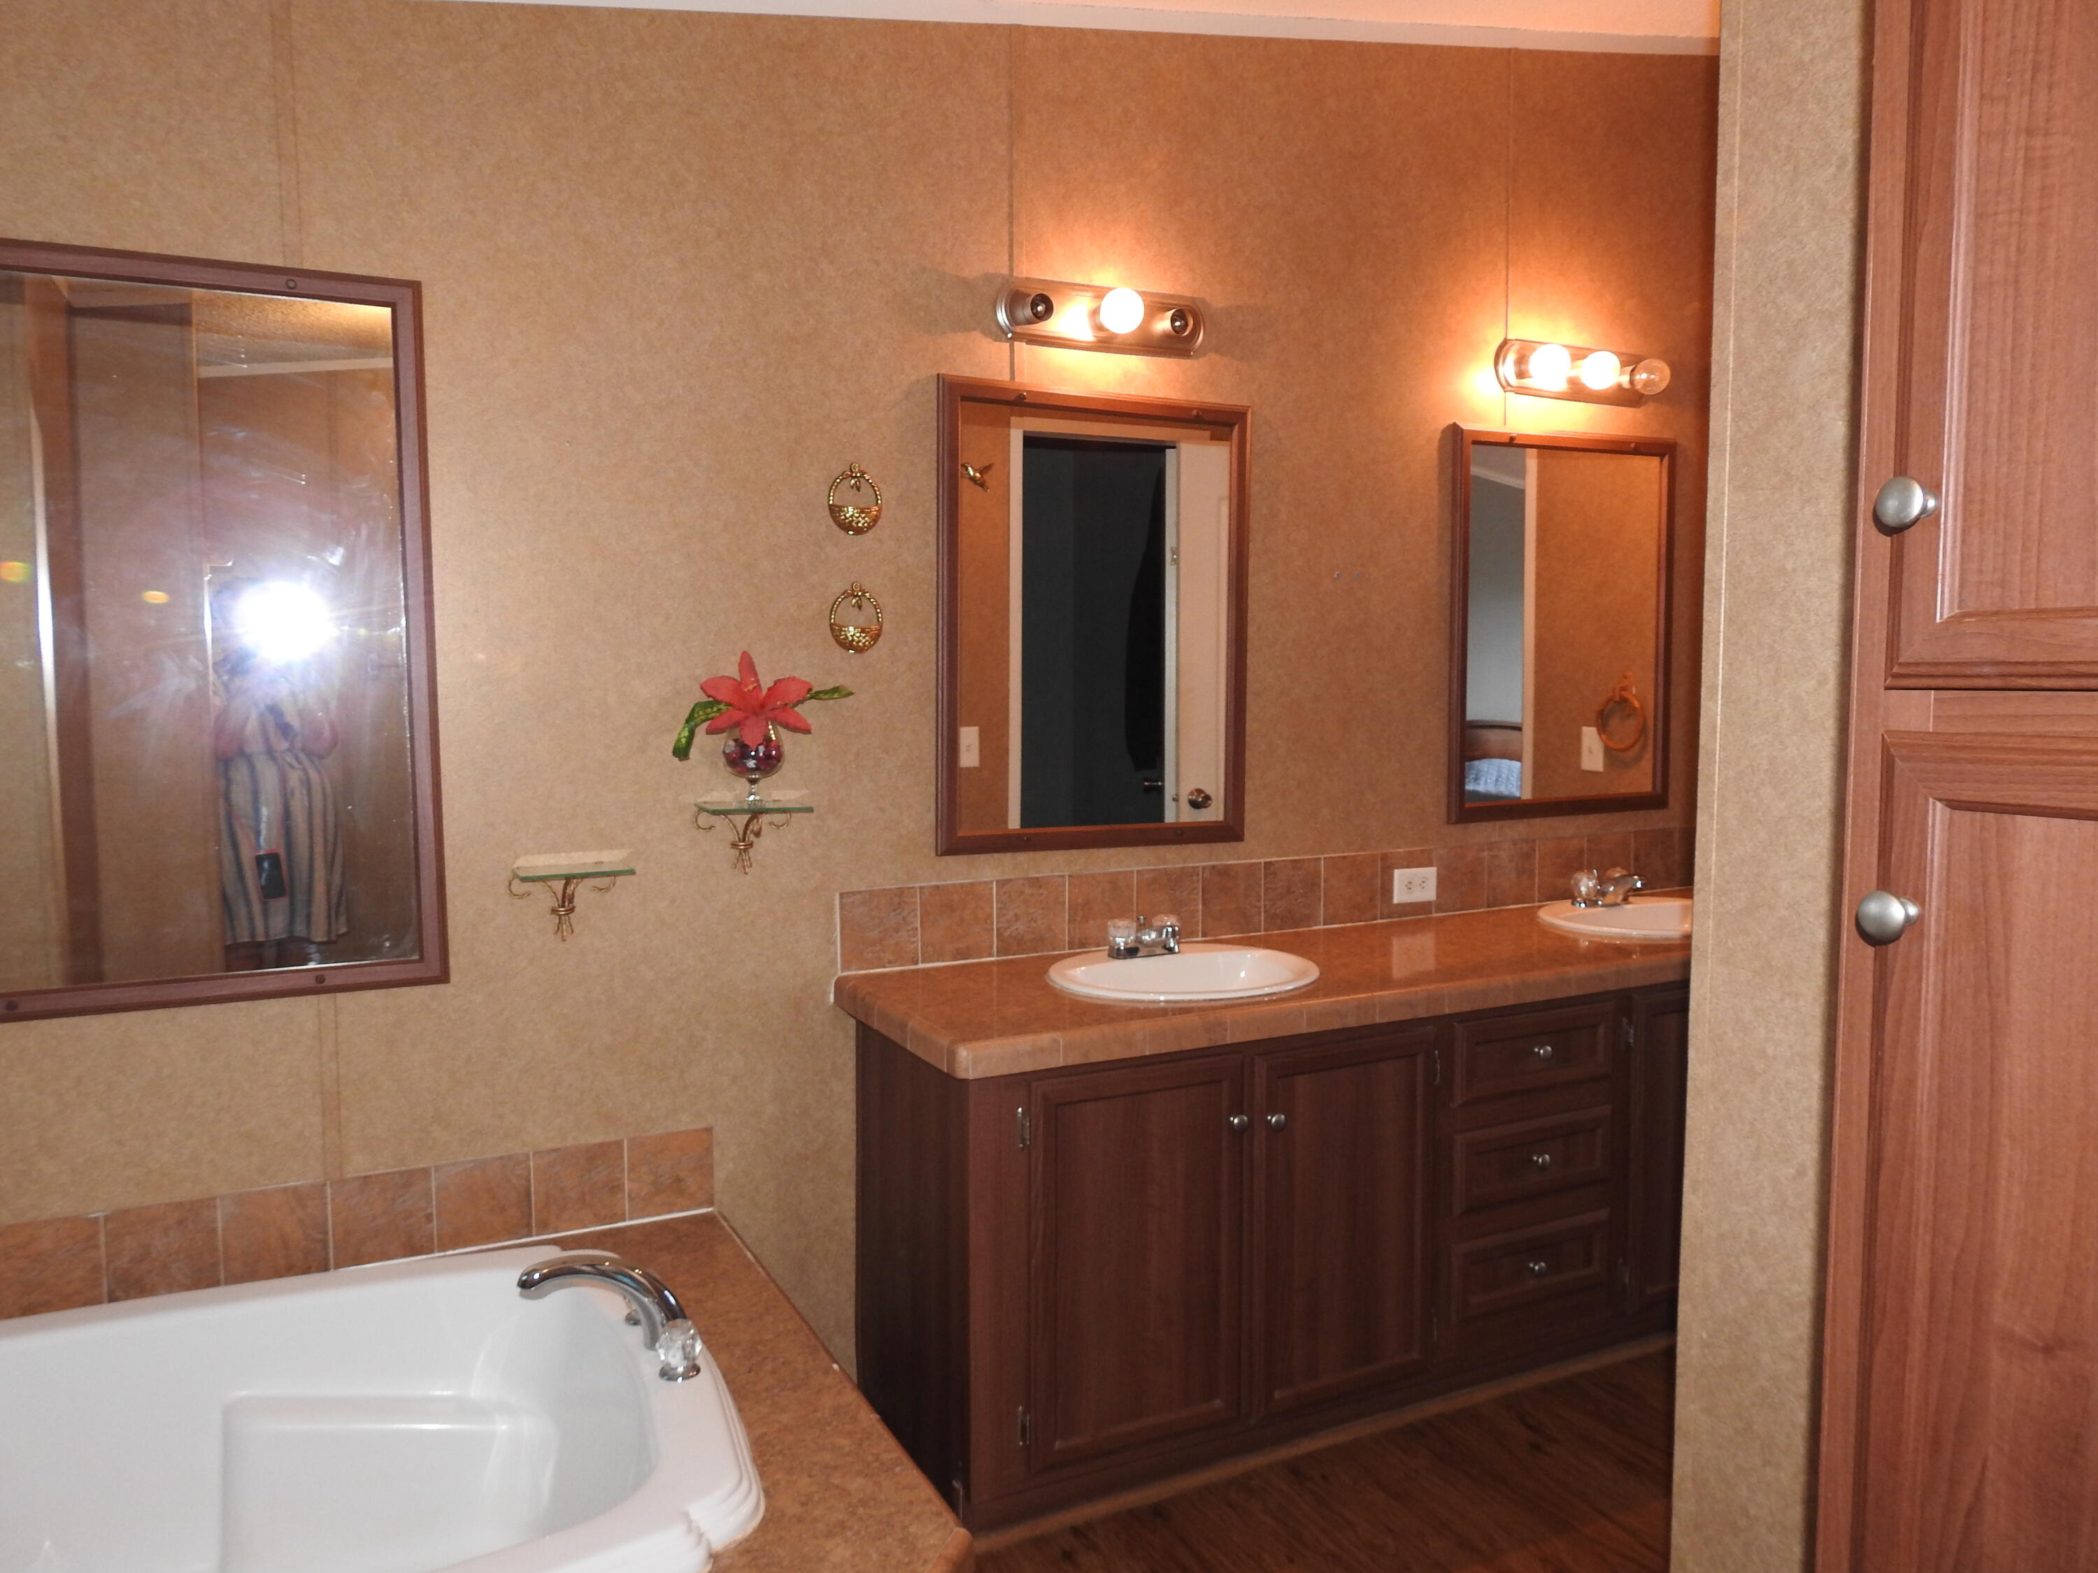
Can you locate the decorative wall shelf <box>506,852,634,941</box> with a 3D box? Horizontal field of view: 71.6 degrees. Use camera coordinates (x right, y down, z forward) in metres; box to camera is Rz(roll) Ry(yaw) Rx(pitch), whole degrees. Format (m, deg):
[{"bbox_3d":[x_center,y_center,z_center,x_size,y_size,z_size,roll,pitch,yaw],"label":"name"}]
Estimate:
[{"bbox_3d":[-0.783,0.197,2.382,0.185,0.131,0.135,-2,5,-27],"label":"decorative wall shelf"}]

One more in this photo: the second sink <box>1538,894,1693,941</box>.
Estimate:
[{"bbox_3d":[1.343,0.360,3.187,0.500,0.155,0.435,-2,5,-27],"label":"second sink"}]

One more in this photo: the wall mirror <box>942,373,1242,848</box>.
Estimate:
[{"bbox_3d":[0.099,-0.320,2.841,0.663,0.885,0.040,-2,5,-27],"label":"wall mirror"}]

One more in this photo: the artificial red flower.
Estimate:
[{"bbox_3d":[-0.493,-0.147,2.444,0.188,0.154,0.100,-2,5,-27],"label":"artificial red flower"}]

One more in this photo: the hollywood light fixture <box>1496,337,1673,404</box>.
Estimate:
[{"bbox_3d":[1.232,-0.952,3.311,0.457,0.115,0.135,-2,5,-27],"label":"hollywood light fixture"}]

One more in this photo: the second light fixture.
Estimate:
[{"bbox_3d":[0.129,-0.903,2.766,0.457,0.112,0.125,-2,5,-27],"label":"second light fixture"}]

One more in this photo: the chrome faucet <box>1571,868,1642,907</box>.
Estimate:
[{"bbox_3d":[1.290,0.231,3.311,0.155,0.089,0.140,-2,5,-27],"label":"chrome faucet"}]

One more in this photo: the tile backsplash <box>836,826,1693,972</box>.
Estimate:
[{"bbox_3d":[0.662,0.224,3.178,2.335,0.154,0.014,-2,5,-27],"label":"tile backsplash"}]

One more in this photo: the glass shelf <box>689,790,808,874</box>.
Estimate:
[{"bbox_3d":[-0.512,0.093,2.511,0.184,0.131,0.135,-2,5,-27],"label":"glass shelf"}]

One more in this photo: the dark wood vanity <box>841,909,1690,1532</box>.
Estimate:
[{"bbox_3d":[0.788,0.714,2.945,2.355,0.790,0.605,-2,5,-27],"label":"dark wood vanity"}]

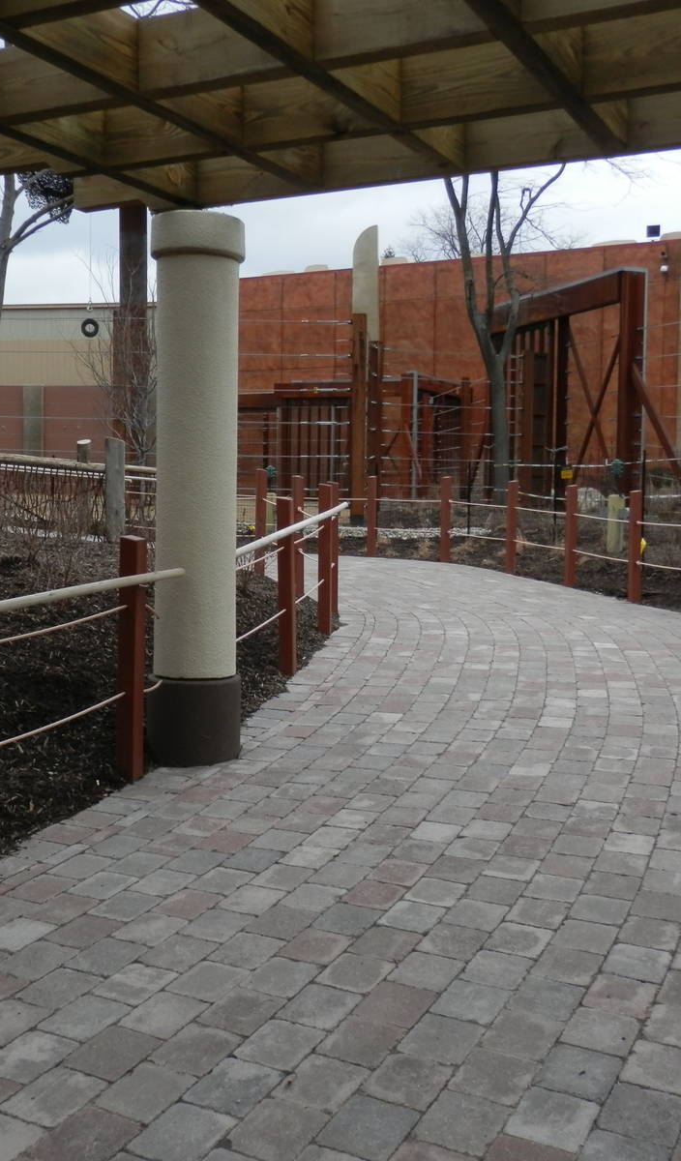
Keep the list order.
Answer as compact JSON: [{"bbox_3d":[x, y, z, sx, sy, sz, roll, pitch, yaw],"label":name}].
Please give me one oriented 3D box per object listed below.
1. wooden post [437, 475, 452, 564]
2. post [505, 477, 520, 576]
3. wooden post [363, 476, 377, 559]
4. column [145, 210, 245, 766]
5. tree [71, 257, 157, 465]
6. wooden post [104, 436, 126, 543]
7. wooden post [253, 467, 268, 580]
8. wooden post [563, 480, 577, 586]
[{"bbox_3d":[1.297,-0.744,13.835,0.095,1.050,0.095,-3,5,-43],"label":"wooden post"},{"bbox_3d":[2.074,-0.643,13.500,0.090,1.110,0.090,-1,4,-26],"label":"post"},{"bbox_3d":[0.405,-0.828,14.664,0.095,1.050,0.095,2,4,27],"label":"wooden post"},{"bbox_3d":[-0.659,-0.399,5.116,0.425,2.435,0.425,1,4,0],"label":"column"},{"bbox_3d":[-3.624,-3.429,20.000,2.400,4.800,2.400,1,4,0],"label":"tree"},{"bbox_3d":[-2.643,-1.063,13.100,0.217,1.230,0.217,1,4,0],"label":"wooden post"},{"bbox_3d":[-0.829,-0.607,11.740,0.090,1.110,0.090,-1,4,-25],"label":"wooden post"},{"bbox_3d":[2.561,-0.495,12.410,0.090,1.110,0.090,-1,4,-22],"label":"wooden post"}]

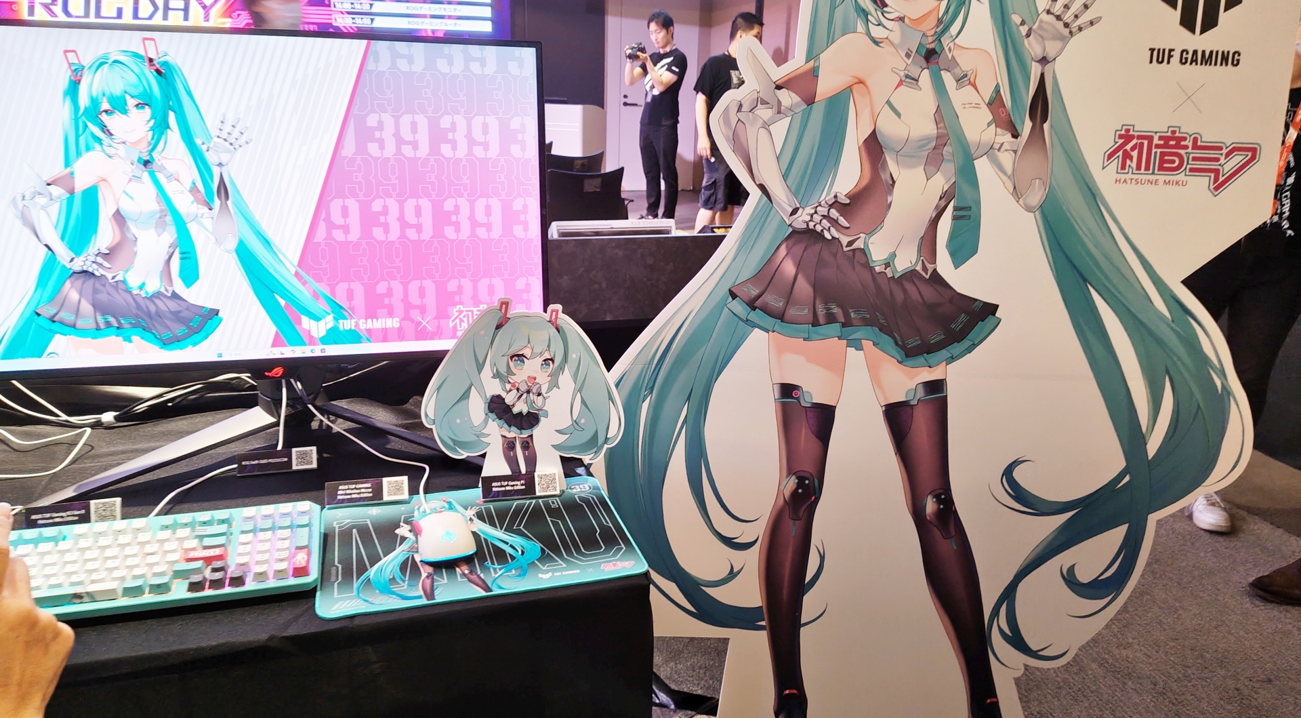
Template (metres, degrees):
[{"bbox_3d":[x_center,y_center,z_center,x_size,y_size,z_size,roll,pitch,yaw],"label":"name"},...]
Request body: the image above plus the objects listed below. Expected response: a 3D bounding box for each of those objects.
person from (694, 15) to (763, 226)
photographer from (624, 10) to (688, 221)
[{"bbox_3d":[0.593,-1.517,6.230,0.520,1.649,0.340,-16,24,-42],"label":"person"},{"bbox_3d":[0.082,-2.006,7.583,0.480,1.730,0.480,-14,23,-40],"label":"photographer"}]

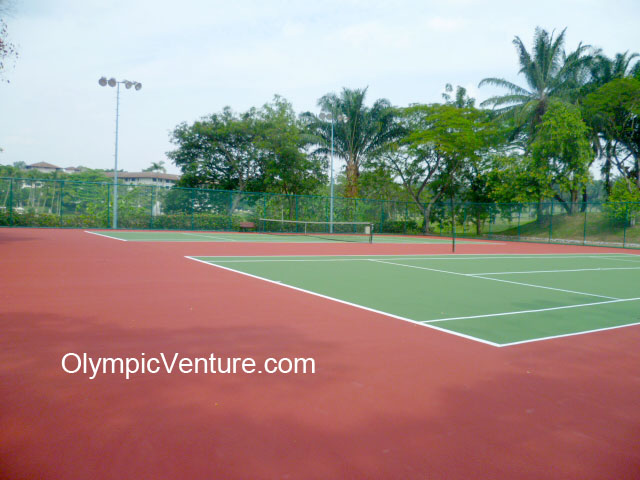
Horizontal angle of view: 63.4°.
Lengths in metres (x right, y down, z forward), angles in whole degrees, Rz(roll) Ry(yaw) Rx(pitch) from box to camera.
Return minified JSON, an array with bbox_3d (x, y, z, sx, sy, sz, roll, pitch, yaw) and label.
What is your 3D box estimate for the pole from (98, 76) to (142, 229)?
[{"bbox_3d":[-12.910,-5.650,33.500,2.700,9.870,0.700,0,3,-33],"label":"pole"}]

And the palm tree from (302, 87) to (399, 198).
[{"bbox_3d":[2.950,-7.970,50.000,9.270,13.710,8.810,2,3,2],"label":"palm tree"}]

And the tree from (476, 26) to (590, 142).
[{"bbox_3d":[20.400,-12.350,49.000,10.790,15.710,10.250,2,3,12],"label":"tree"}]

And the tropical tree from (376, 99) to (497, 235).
[{"bbox_3d":[11.380,-7.090,51.000,11.620,12.910,9.880,2,3,6],"label":"tropical tree"}]

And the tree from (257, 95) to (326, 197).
[{"bbox_3d":[-2.590,-7.170,47.000,6.360,12.070,6.040,2,3,-2],"label":"tree"}]

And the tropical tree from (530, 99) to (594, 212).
[{"bbox_3d":[21.550,-7.330,46.000,5.690,10.130,5.400,3,3,13],"label":"tropical tree"}]

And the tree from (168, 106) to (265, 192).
[{"bbox_3d":[-9.200,-6.530,46.000,8.530,10.660,7.680,2,3,-6],"label":"tree"}]

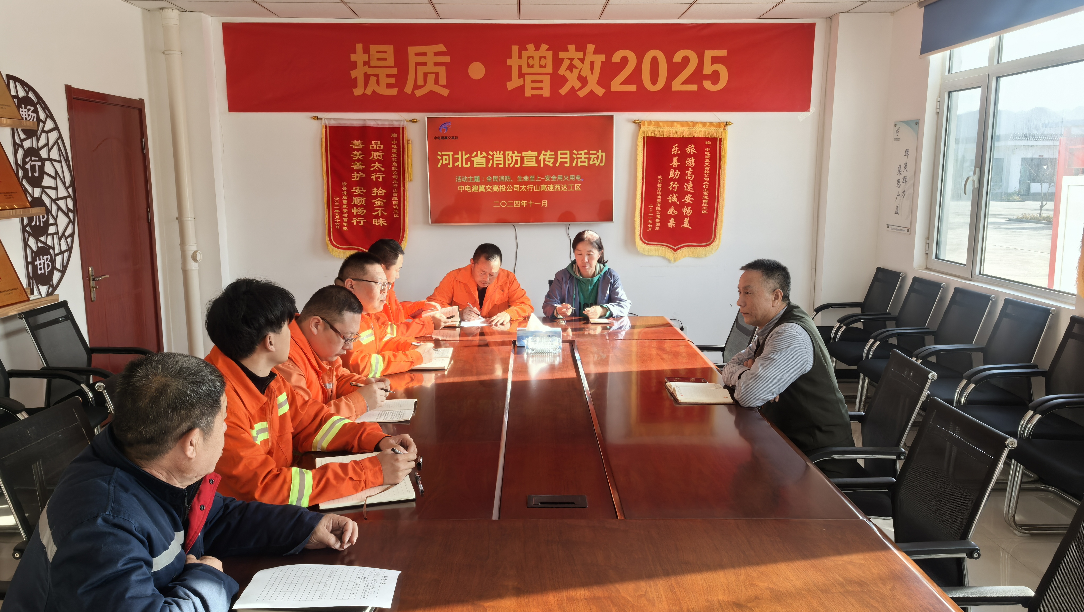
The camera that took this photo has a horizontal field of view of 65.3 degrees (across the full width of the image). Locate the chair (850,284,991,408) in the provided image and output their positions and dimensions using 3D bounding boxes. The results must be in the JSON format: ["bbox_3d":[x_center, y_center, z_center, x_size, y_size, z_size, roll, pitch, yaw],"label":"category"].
[{"bbox_3d":[2.221,0.374,4.956,0.600,0.910,0.540,0,9,-1],"label":"chair"}]

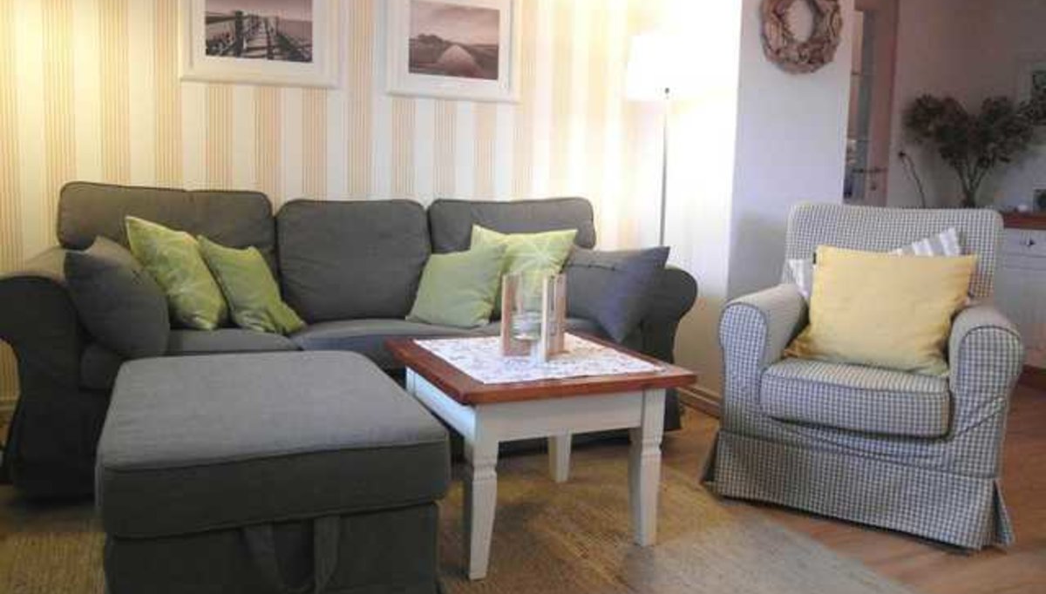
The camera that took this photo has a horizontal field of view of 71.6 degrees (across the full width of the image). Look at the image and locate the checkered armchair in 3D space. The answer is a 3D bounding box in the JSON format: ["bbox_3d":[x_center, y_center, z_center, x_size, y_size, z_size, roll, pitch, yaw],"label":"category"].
[{"bbox_3d":[1.087,0.158,2.299,0.780,0.900,0.830,5,7,28],"label":"checkered armchair"}]

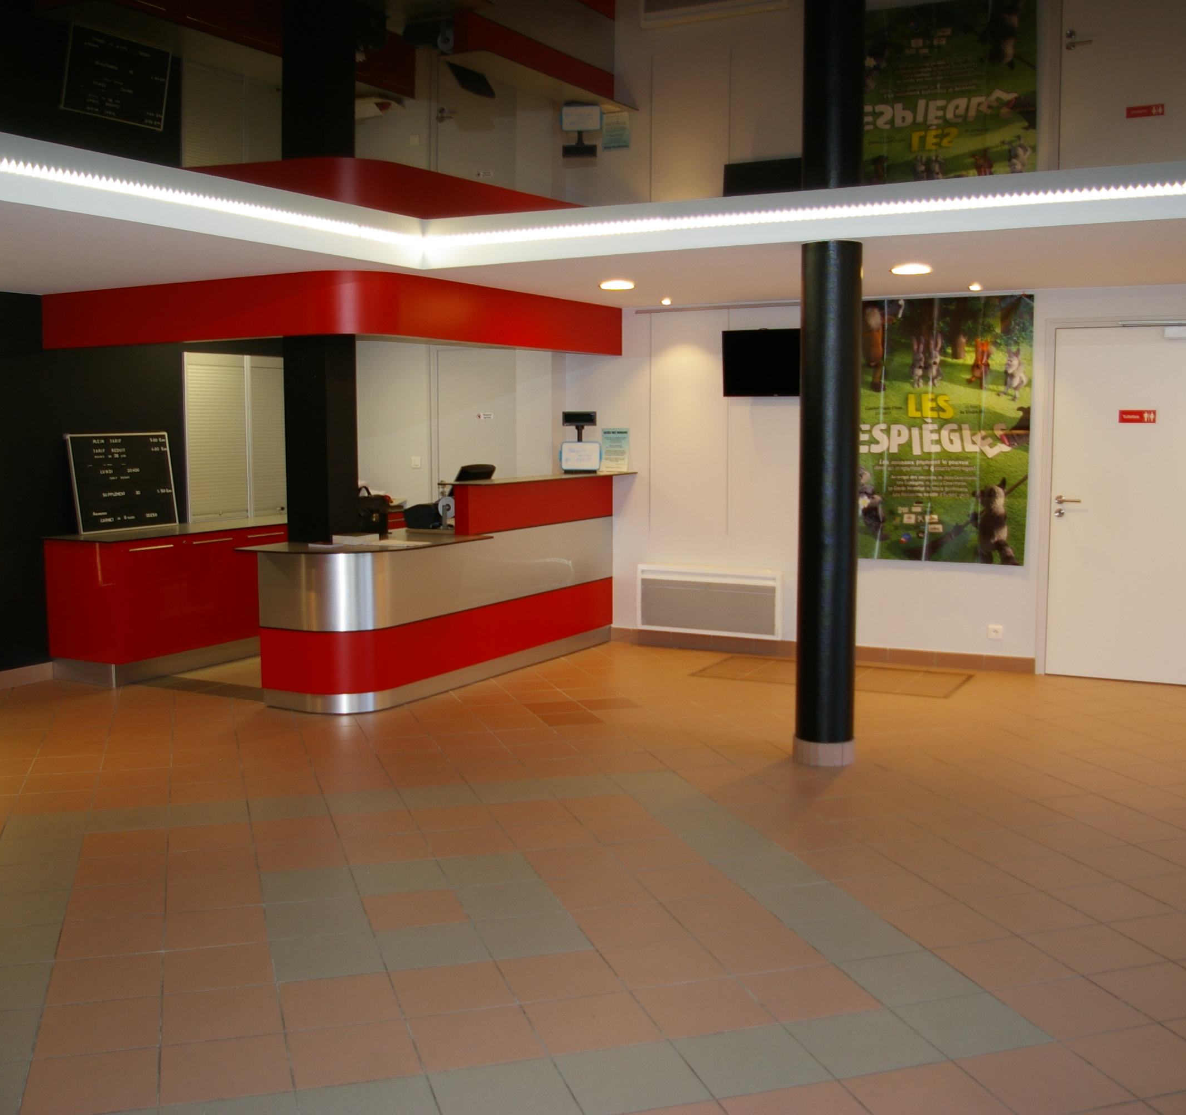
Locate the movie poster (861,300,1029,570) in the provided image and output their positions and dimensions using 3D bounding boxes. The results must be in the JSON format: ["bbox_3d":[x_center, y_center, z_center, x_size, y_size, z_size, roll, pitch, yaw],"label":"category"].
[{"bbox_3d":[2.053,-0.774,7.680,1.170,1.596,0.020,3,6,25],"label":"movie poster"}]

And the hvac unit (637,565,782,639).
[{"bbox_3d":[0.764,0.296,8.324,0.981,0.434,0.110,3,6,25],"label":"hvac unit"}]

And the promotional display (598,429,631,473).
[{"bbox_3d":[0.160,-0.722,8.481,0.205,0.292,0.060,3,6,25],"label":"promotional display"}]

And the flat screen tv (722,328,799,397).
[{"bbox_3d":[1.178,-1.237,7.939,0.720,0.417,0.080,3,6,25],"label":"flat screen tv"}]

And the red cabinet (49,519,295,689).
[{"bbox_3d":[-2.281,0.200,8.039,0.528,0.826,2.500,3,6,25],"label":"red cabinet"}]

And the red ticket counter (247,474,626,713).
[{"bbox_3d":[-0.743,0.096,7.443,0.890,1.168,2.933,3,6,25],"label":"red ticket counter"}]

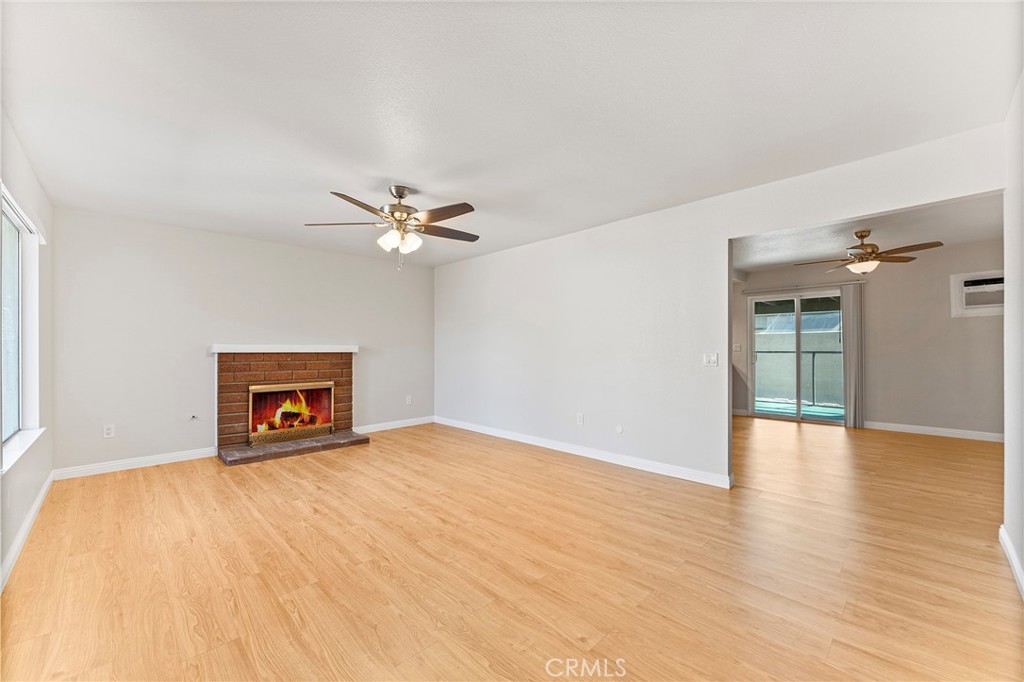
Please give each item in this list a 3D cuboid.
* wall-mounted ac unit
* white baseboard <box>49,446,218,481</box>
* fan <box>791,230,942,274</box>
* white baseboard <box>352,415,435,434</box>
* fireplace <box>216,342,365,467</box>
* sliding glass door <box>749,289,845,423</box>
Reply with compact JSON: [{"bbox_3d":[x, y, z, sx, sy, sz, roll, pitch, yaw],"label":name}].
[{"bbox_3d":[5.896,-0.570,4.801,0.160,0.535,0.800,0,-1,-44],"label":"wall-mounted ac unit"},{"bbox_3d":[-3.636,1.203,3.933,1.185,0.092,0.018,0,-1,-44],"label":"white baseboard"},{"bbox_3d":[3.878,-0.972,4.404,1.280,0.470,1.280,0,-1,-44],"label":"fan"},{"bbox_3d":[-1.679,1.228,5.849,1.290,0.095,0.018,0,-1,-44],"label":"white baseboard"},{"bbox_3d":[-2.501,0.659,4.675,1.570,1.210,0.550,0,-1,-44],"label":"fireplace"},{"bbox_3d":[4.498,0.253,6.255,0.100,2.030,1.420,0,-1,-44],"label":"sliding glass door"}]

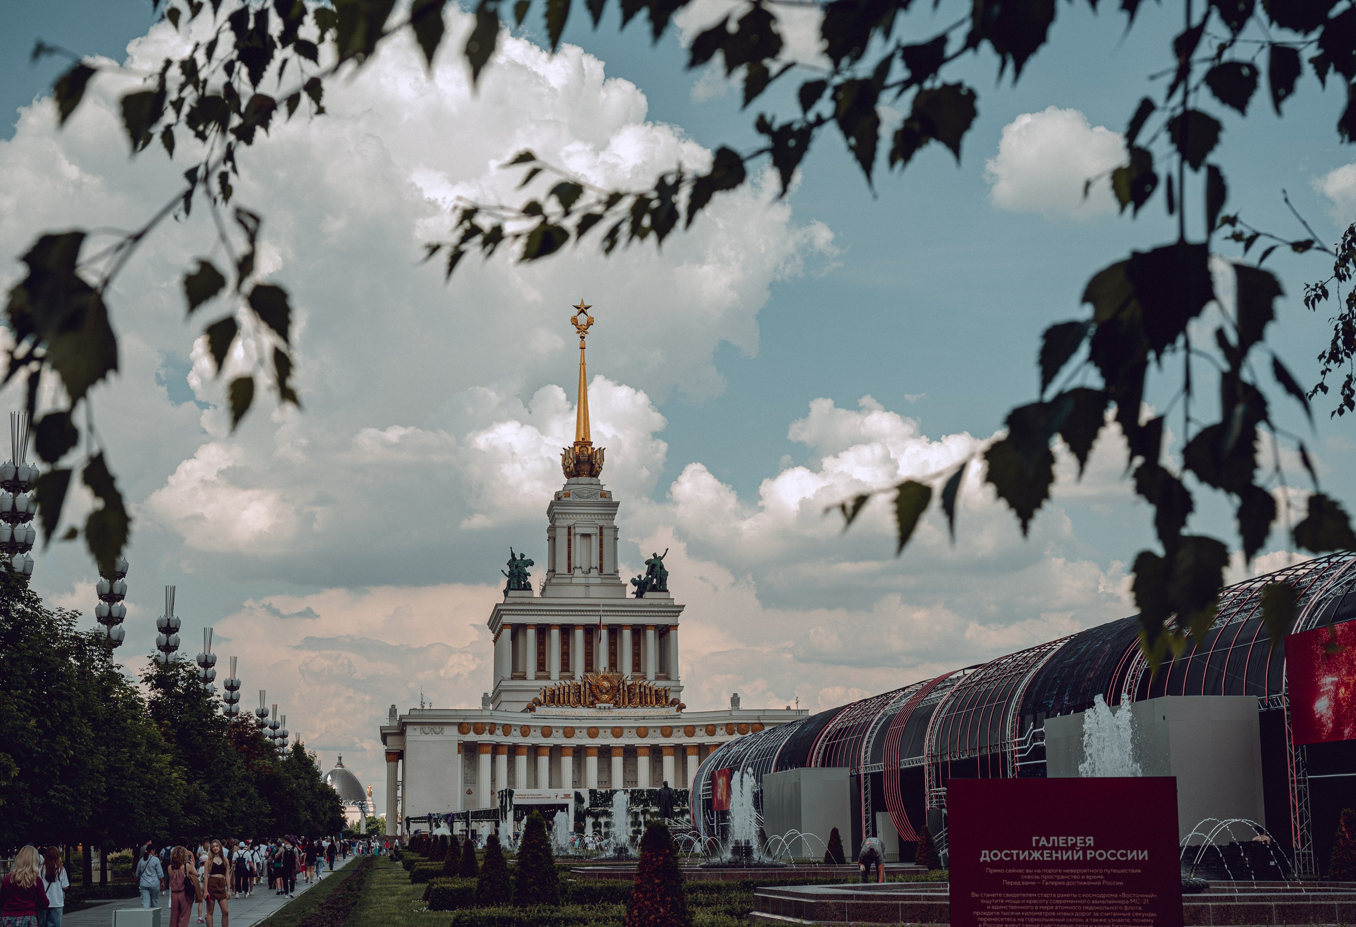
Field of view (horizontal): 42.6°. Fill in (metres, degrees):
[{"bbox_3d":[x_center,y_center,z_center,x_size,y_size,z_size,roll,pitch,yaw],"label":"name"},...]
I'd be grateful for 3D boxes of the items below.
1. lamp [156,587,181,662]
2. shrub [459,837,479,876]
[{"bbox_3d":[-25.692,13.294,87.091,1.291,14.500,1.291,1,-12,-9],"label":"lamp"},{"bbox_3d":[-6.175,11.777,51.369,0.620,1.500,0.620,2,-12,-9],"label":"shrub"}]

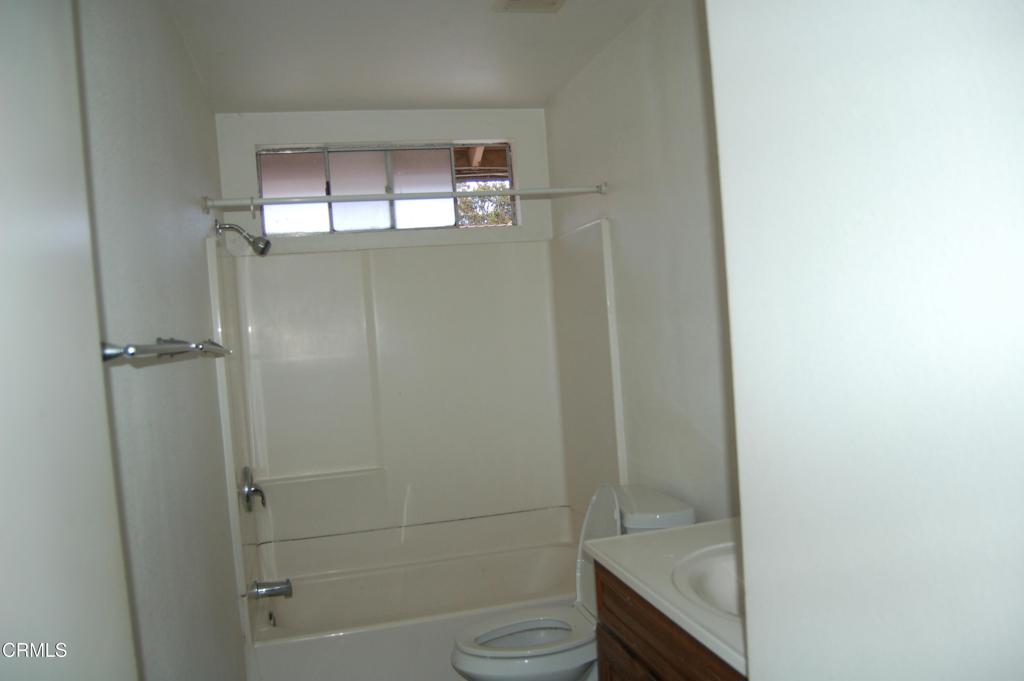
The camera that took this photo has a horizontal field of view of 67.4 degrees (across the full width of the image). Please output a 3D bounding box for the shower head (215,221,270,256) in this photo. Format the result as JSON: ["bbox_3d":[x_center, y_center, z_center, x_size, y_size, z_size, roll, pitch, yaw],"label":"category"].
[{"bbox_3d":[-1.058,-0.405,3.028,0.197,0.145,0.075,-5,2,-14],"label":"shower head"}]

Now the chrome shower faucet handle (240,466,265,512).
[{"bbox_3d":[-1.055,0.605,3.132,0.080,0.185,0.150,-5,2,-14],"label":"chrome shower faucet handle"}]

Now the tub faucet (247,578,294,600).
[{"bbox_3d":[-0.964,0.992,3.066,0.155,0.078,0.065,-5,2,-14],"label":"tub faucet"}]

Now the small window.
[{"bbox_3d":[-0.563,-0.715,3.602,1.180,0.390,0.070,-5,2,-14],"label":"small window"}]

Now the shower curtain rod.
[{"bbox_3d":[-0.355,-0.538,2.871,1.500,0.052,0.052,-5,2,-14],"label":"shower curtain rod"}]

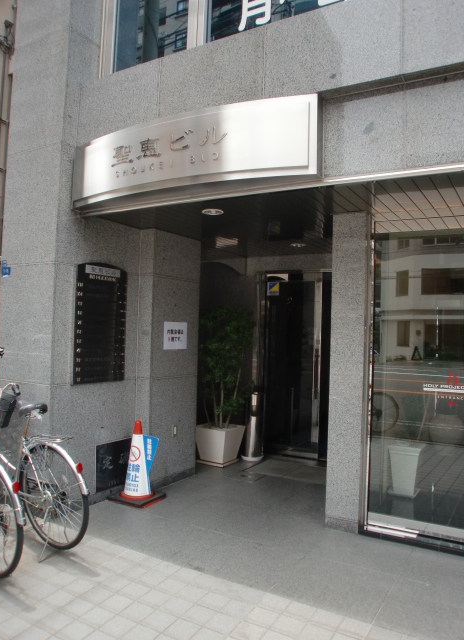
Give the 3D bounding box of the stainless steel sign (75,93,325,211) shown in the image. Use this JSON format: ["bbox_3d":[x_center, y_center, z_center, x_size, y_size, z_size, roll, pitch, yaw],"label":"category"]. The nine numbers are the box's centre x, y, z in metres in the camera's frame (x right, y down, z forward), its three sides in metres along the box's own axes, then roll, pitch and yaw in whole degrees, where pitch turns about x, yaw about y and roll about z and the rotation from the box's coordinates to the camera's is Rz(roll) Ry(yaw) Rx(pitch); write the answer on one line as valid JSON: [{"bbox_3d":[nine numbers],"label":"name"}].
[{"bbox_3d":[-0.416,-1.169,3.754,2.183,0.503,0.319,1,-2,31],"label":"stainless steel sign"}]

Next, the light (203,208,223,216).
[{"bbox_3d":[-0.150,-0.859,4.112,0.175,0.050,0.175,2,-2,0],"label":"light"}]

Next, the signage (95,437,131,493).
[{"bbox_3d":[-1.039,1.291,4.611,0.025,0.407,0.441,1,-2,31],"label":"signage"}]

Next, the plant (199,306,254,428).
[{"bbox_3d":[-0.090,0.564,6.117,0.680,1.419,0.680,2,-2,0],"label":"plant"}]

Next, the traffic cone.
[{"bbox_3d":[-0.830,1.247,4.628,0.385,0.698,0.376,1,-2,31],"label":"traffic cone"}]

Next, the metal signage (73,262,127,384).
[{"bbox_3d":[-1.106,0.028,4.460,0.035,1.025,0.581,1,-2,31],"label":"metal signage"}]

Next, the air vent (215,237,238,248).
[{"bbox_3d":[-0.055,-0.846,5.648,0.240,0.050,0.400,2,-1,0],"label":"air vent"}]

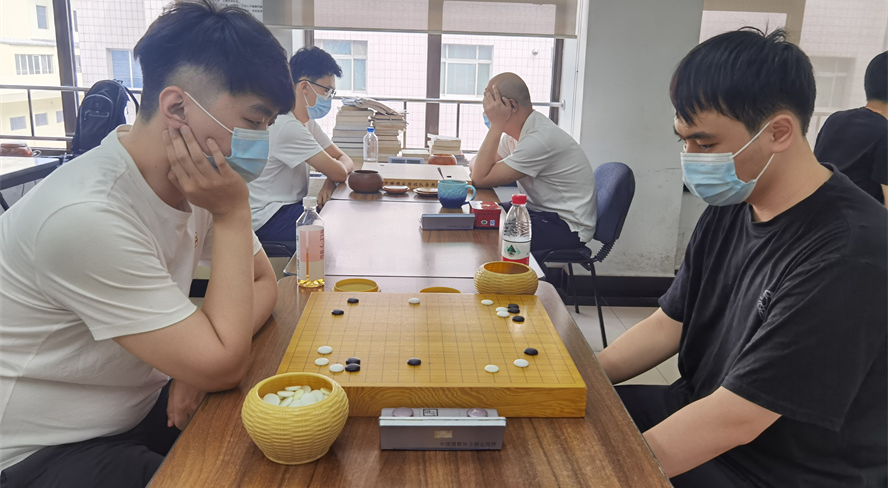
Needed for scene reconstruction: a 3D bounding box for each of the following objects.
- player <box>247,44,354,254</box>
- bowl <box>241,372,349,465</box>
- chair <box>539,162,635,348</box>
[{"bbox_3d":[-0.628,-0.223,3.166,0.640,1.310,0.480,1,14,-3],"label":"player"},{"bbox_3d":[-0.194,0.231,0.906,0.137,0.084,0.137,1,14,-3],"label":"bowl"},{"bbox_3d":[0.552,0.021,3.315,0.560,0.830,0.500,1,14,-3],"label":"chair"}]

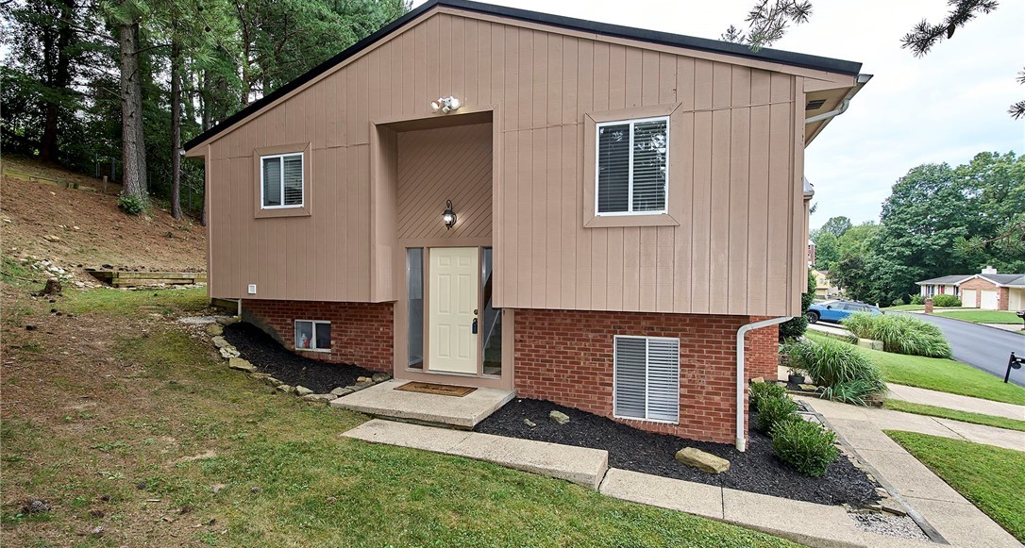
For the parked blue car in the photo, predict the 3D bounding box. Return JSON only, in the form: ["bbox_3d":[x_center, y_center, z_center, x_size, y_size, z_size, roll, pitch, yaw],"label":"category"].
[{"bbox_3d":[19.298,2.283,28.839,4.520,1.630,1.830,8,4,20],"label":"parked blue car"}]

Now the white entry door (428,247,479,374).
[{"bbox_3d":[-0.941,0.577,7.765,0.850,1.997,0.050,1,1,20],"label":"white entry door"}]

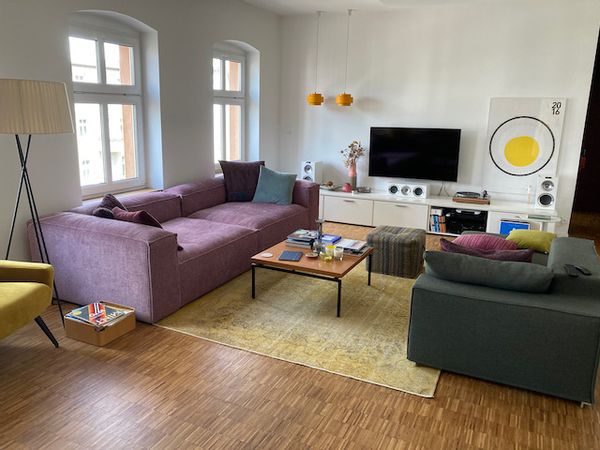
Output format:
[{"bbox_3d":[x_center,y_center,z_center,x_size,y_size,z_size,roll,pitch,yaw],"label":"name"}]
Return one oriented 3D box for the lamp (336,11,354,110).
[{"bbox_3d":[0.636,-2.258,6.593,0.258,1.259,0.258,7,14,25],"label":"lamp"}]

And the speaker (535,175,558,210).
[{"bbox_3d":[3.110,-0.422,6.099,0.203,0.420,0.330,7,14,23],"label":"speaker"}]

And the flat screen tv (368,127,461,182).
[{"bbox_3d":[1.555,-0.970,6.649,1.223,0.695,0.060,7,14,25],"label":"flat screen tv"}]

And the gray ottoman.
[{"bbox_3d":[0.994,0.262,4.924,0.479,0.392,0.471,7,14,23],"label":"gray ottoman"}]

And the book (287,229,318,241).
[{"bbox_3d":[0.046,0.102,4.572,0.243,0.027,0.350,7,14,23],"label":"book"}]

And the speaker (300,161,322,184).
[{"bbox_3d":[0.182,-0.767,7.191,0.208,0.390,0.335,7,14,25],"label":"speaker"}]

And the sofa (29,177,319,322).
[{"bbox_3d":[-0.961,0.008,5.155,1.216,0.687,3.253,7,14,23],"label":"sofa"}]

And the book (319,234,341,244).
[{"bbox_3d":[0.241,0.132,4.355,0.201,0.025,0.200,7,14,25],"label":"book"}]

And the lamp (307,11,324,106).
[{"bbox_3d":[0.244,-2.397,7.029,0.251,1.308,0.251,1,13,0],"label":"lamp"}]

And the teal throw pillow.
[{"bbox_3d":[-0.306,-0.493,6.093,0.500,0.460,0.160,7,-2,23],"label":"teal throw pillow"}]

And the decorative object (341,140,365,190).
[{"bbox_3d":[0.779,-0.854,7.087,0.310,0.716,0.270,7,14,23],"label":"decorative object"}]

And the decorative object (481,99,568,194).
[{"bbox_3d":[2.773,-0.979,6.092,0.850,1.197,0.030,7,14,25],"label":"decorative object"}]

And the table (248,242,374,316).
[{"bbox_3d":[0.128,0.414,4.146,0.776,0.358,0.797,7,14,25],"label":"table"}]

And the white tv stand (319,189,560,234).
[{"bbox_3d":[1.604,-0.165,6.750,3.443,0.436,0.578,7,14,23],"label":"white tv stand"}]

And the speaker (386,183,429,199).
[{"bbox_3d":[1.473,-0.481,6.557,0.532,0.180,0.280,7,14,25],"label":"speaker"}]

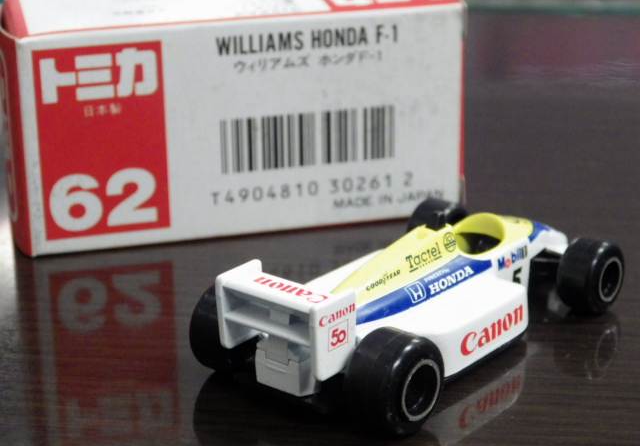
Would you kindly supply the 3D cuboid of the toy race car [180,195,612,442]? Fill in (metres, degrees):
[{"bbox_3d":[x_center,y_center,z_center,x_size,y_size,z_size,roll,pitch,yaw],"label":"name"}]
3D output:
[{"bbox_3d":[0.017,0.008,0.242,0.037,0.019,0.076,14,24,37],"label":"toy race car"}]

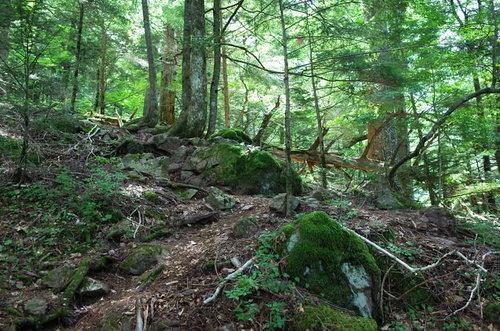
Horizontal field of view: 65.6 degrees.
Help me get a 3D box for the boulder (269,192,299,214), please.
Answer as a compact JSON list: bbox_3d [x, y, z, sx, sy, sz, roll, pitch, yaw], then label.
[{"bbox_3d":[0.569,0.627,6.400,0.460,0.350,0.380,0,0,0],"label":"boulder"}]

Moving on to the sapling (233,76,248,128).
[{"bbox_3d":[-0.252,-1.672,10.300,0.400,1.380,0.350,0,-3,0],"label":"sapling"}]

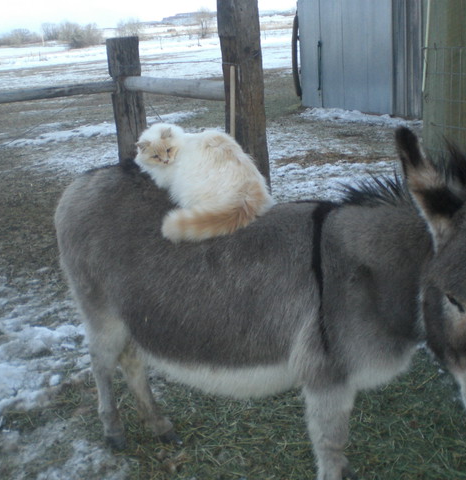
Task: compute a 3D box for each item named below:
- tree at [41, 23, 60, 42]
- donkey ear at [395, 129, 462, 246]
[{"bbox_3d":[-36.365,-41.346,140.000,3.600,4.000,3.400,-3,17,0],"label":"tree"},{"bbox_3d":[0.453,-0.119,1.620,0.105,0.280,0.075,-11,8,30],"label":"donkey ear"}]

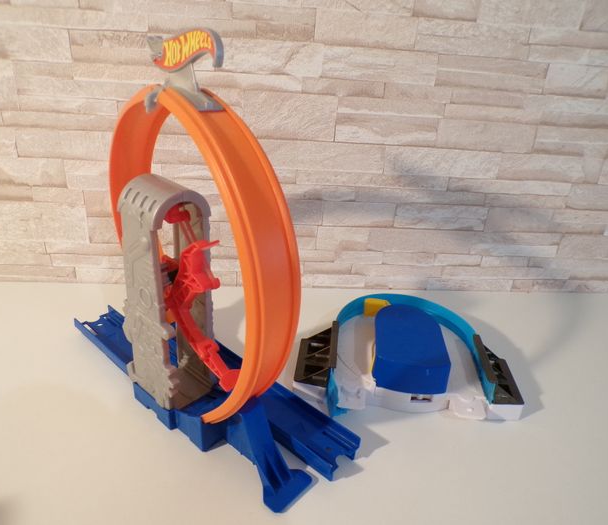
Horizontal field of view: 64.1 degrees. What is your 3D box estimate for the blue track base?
[{"bbox_3d":[-0.111,0.095,0.457,0.349,0.042,0.096,22,32,40],"label":"blue track base"}]

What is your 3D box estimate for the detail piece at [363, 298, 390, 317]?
[{"bbox_3d":[0.084,0.051,0.551,0.030,0.018,0.014,4,24,9],"label":"detail piece"}]

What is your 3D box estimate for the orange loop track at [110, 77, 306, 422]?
[{"bbox_3d":[-0.095,-0.017,0.403,0.252,0.246,0.087,22,32,40],"label":"orange loop track"}]

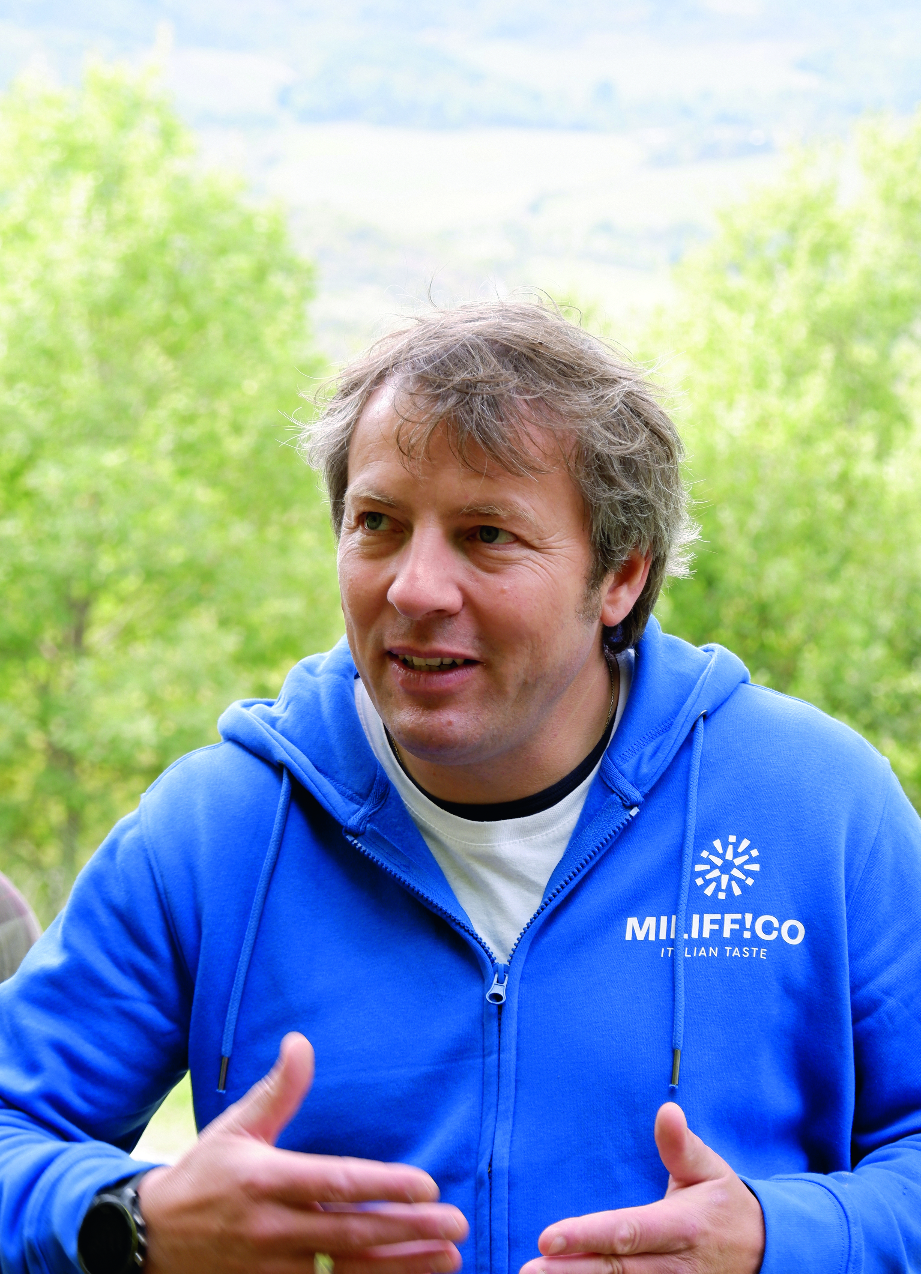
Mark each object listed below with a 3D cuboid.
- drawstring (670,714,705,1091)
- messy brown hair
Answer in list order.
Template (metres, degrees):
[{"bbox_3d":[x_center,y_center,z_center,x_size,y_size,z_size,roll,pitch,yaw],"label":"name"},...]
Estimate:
[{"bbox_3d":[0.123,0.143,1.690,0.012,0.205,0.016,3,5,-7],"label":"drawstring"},{"bbox_3d":[0.021,-0.085,1.635,0.185,0.185,0.215,6,19,26],"label":"messy brown hair"}]

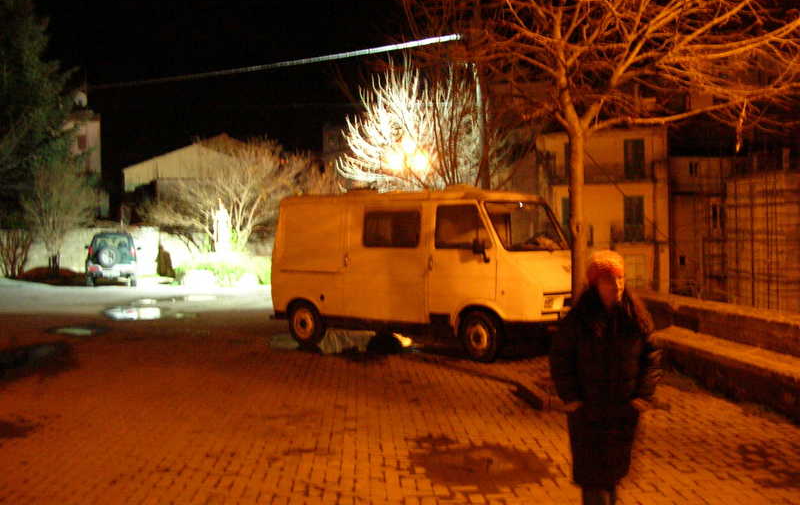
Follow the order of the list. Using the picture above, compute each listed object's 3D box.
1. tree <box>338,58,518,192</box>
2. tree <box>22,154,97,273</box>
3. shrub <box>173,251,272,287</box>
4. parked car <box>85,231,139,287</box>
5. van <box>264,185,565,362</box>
[{"bbox_3d":[0.700,-1.900,21.000,4.500,6.200,4.400,0,1,0],"label":"tree"},{"bbox_3d":[-13.200,-1.500,32.200,2.900,4.650,2.800,0,1,0],"label":"tree"},{"bbox_3d":[-5.950,0.570,28.200,3.400,1.220,2.200,0,1,0],"label":"shrub"},{"bbox_3d":[-10.100,0.220,29.100,1.750,1.820,4.150,-1,1,-20],"label":"parked car"},{"bbox_3d":[0.530,0.260,12.130,4.870,2.230,1.980,1,1,39],"label":"van"}]

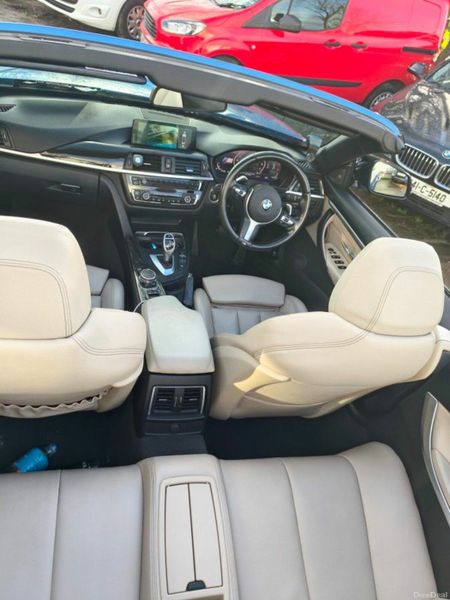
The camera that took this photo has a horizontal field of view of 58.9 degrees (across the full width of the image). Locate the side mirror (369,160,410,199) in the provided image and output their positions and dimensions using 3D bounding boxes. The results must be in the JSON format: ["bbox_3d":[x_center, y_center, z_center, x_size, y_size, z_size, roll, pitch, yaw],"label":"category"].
[{"bbox_3d":[0.708,-0.526,1.720,0.190,0.135,0.110,8,33,-8],"label":"side mirror"}]

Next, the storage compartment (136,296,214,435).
[{"bbox_3d":[-0.173,0.199,1.292,0.200,0.290,0.340,3,34,-17],"label":"storage compartment"}]

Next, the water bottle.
[{"bbox_3d":[-0.555,0.470,1.111,0.065,0.065,0.200,30,36,23],"label":"water bottle"}]

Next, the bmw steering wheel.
[{"bbox_3d":[0.163,-0.398,1.603,0.372,0.372,0.100,13,8,-18],"label":"bmw steering wheel"}]

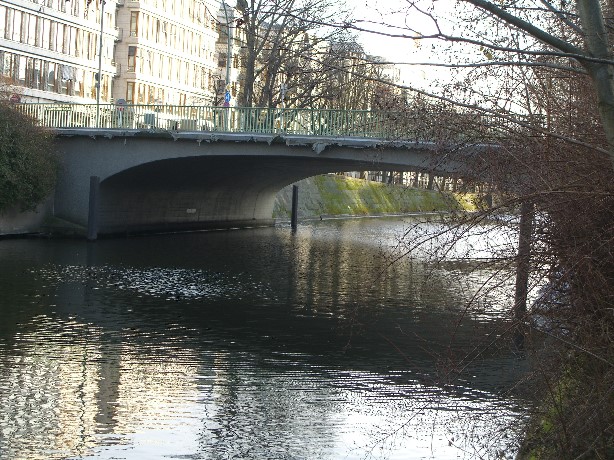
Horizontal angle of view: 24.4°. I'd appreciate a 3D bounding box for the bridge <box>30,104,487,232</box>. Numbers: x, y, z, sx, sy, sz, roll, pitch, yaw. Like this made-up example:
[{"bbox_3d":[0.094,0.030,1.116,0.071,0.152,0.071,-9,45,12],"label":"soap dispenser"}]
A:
[{"bbox_3d":[1.017,-2.314,71.306,22.586,5.750,24.500,3,2,12],"label":"bridge"}]

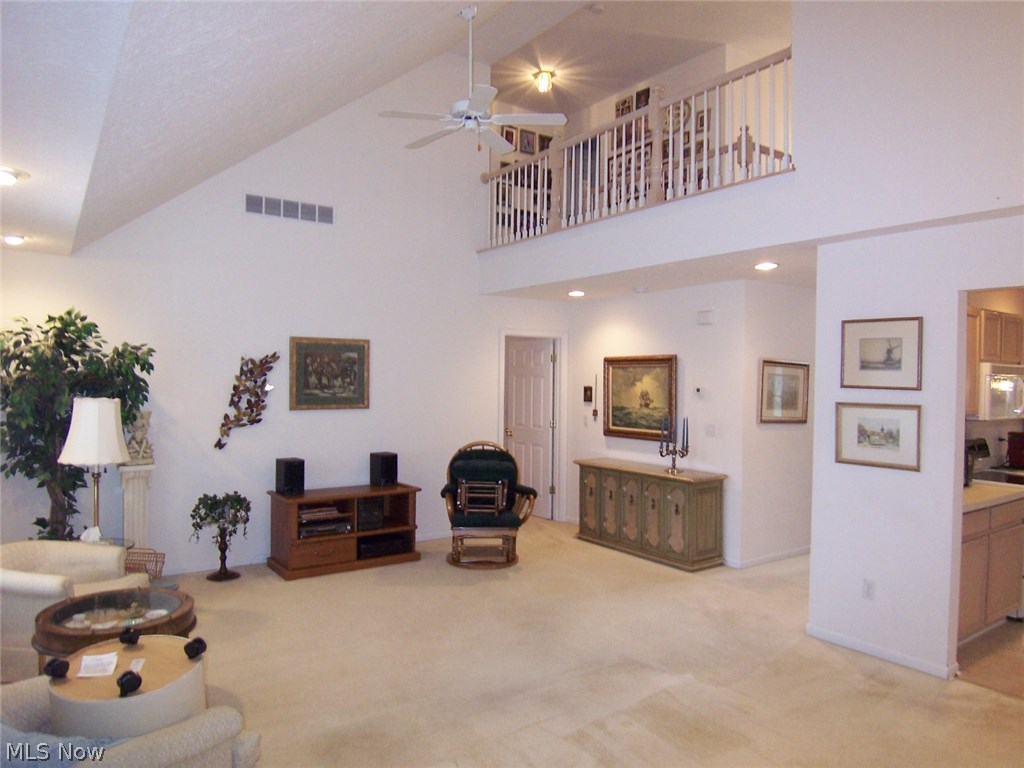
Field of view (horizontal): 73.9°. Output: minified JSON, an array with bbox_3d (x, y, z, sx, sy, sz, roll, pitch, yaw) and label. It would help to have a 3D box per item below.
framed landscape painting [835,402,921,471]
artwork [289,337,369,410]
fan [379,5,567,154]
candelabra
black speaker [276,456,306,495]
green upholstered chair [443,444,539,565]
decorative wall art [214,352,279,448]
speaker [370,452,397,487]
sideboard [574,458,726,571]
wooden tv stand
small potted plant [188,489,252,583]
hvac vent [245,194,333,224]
[{"bbox_3d":[2.124,0.301,3.973,0.025,0.365,0.485,0,1,-35],"label":"framed landscape painting"},{"bbox_3d":[-1.605,-0.084,6.017,0.721,0.626,0.035,1,1,-36],"label":"artwork"},{"bbox_3d":[-0.249,-2.135,4.713,1.250,0.920,1.270,1,1,7],"label":"fan"},{"bbox_3d":[1.471,0.534,6.146,0.260,0.525,0.270,0,1,-35],"label":"candelabra"},{"bbox_3d":[-1.828,0.767,5.614,0.162,0.282,0.210,0,1,-36],"label":"black speaker"},{"bbox_3d":[-0.228,1.035,5.970,0.800,1.020,0.780,1,1,-7],"label":"green upholstered chair"},{"bbox_3d":[-2.166,0.131,5.591,0.510,0.793,0.060,1,1,-36],"label":"decorative wall art"},{"bbox_3d":[-1.151,0.771,6.125,0.162,0.281,0.195,0,1,-41],"label":"speaker"},{"bbox_3d":[1.232,1.166,6.304,0.465,0.756,1.475,1,1,-36],"label":"sideboard"},{"bbox_3d":[-1.396,1.205,5.734,1.155,0.607,0.525,1,1,-36],"label":"wooden tv stand"},{"bbox_3d":[-2.230,1.165,5.252,0.460,0.680,0.440,1,1,-36],"label":"small potted plant"},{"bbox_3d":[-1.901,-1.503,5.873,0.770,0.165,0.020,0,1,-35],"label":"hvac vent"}]

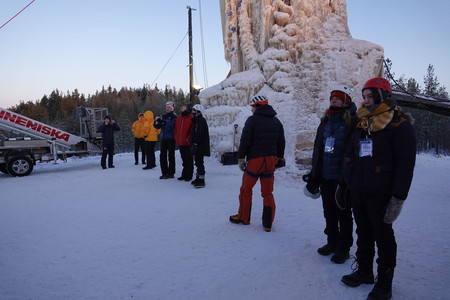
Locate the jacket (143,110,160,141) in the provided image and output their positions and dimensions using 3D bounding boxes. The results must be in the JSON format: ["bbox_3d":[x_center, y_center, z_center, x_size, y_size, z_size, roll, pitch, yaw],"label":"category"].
[{"bbox_3d":[-2.254,-0.741,9.300,0.520,0.920,0.400,-4,6,-33],"label":"jacket"}]

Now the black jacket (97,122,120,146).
[{"bbox_3d":[-3.757,-0.511,9.700,0.680,0.740,0.420,-2,6,-21],"label":"black jacket"}]

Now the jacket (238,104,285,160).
[{"bbox_3d":[0.508,-0.236,4.100,0.560,0.730,0.380,-3,6,-24],"label":"jacket"}]

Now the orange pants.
[{"bbox_3d":[0.456,0.574,4.170,0.420,1.020,0.420,-3,6,-25],"label":"orange pants"}]

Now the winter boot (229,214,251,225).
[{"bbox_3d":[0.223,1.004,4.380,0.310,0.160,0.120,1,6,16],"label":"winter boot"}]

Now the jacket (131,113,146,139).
[{"bbox_3d":[-2.880,-0.816,10.200,0.560,0.860,0.360,-2,6,-21],"label":"jacket"}]

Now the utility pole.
[{"bbox_3d":[-2.010,-4.230,18.000,0.380,8.300,0.300,0,5,0],"label":"utility pole"}]

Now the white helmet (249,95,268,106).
[{"bbox_3d":[0.462,-0.660,4.050,0.275,0.155,0.210,3,6,31],"label":"white helmet"}]

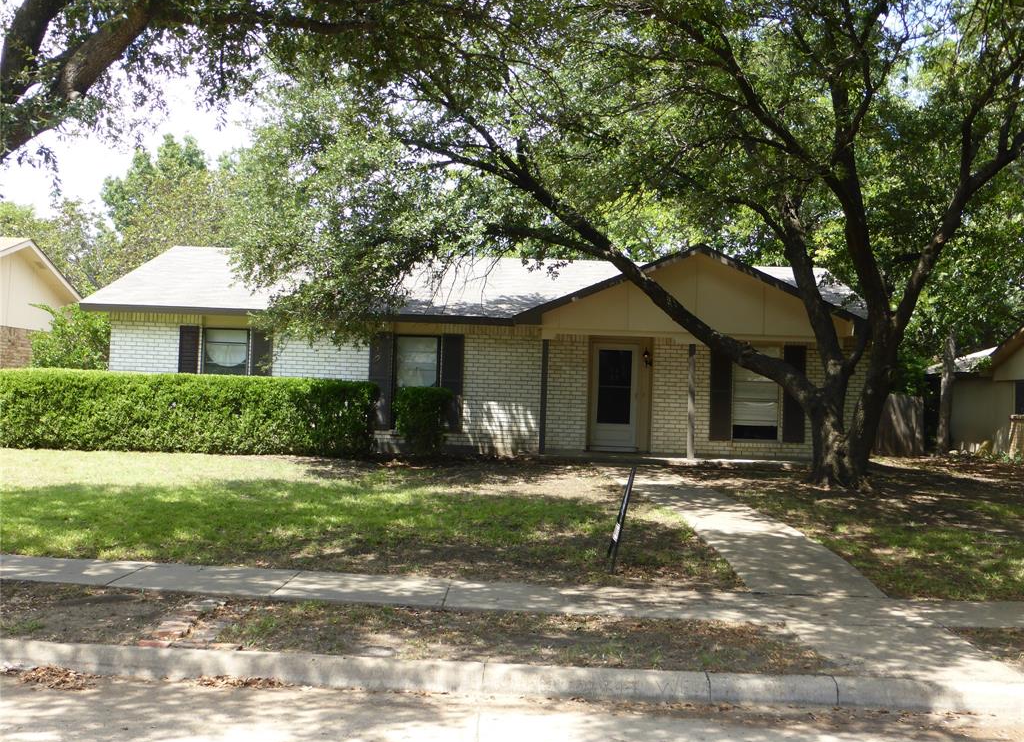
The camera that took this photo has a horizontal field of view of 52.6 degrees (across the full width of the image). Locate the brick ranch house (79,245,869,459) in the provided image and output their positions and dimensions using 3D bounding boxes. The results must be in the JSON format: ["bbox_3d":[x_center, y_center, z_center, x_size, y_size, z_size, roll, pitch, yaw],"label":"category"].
[{"bbox_3d":[-0.409,-0.479,24.268,15.400,4.500,10.300,2,-1,0],"label":"brick ranch house"}]

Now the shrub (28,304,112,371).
[{"bbox_3d":[-8.926,0.034,21.413,1.950,2.700,1.900,2,-1,0],"label":"shrub"}]

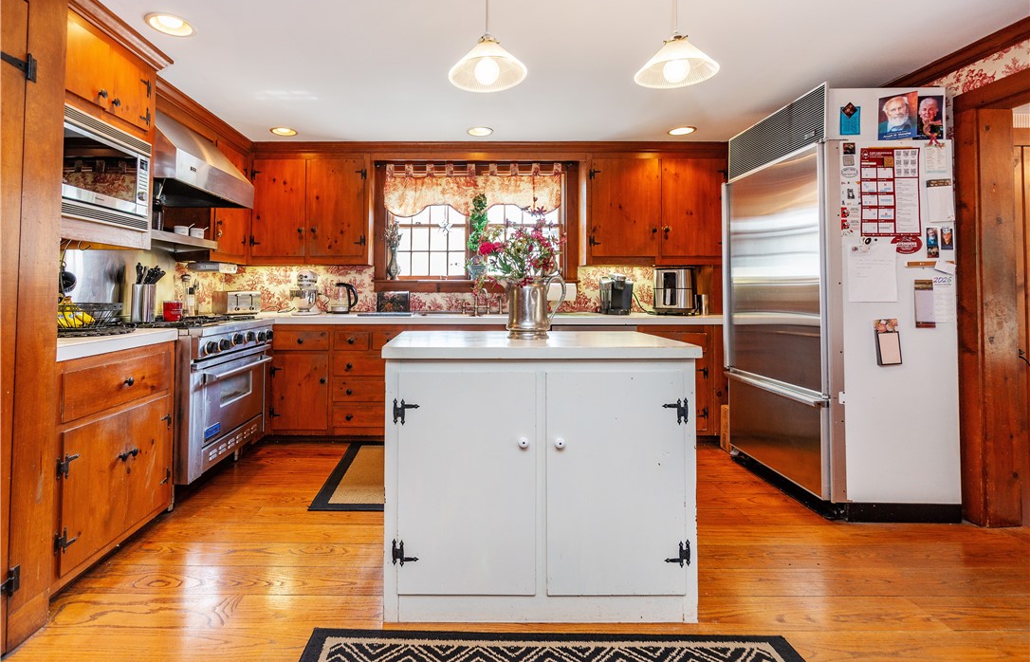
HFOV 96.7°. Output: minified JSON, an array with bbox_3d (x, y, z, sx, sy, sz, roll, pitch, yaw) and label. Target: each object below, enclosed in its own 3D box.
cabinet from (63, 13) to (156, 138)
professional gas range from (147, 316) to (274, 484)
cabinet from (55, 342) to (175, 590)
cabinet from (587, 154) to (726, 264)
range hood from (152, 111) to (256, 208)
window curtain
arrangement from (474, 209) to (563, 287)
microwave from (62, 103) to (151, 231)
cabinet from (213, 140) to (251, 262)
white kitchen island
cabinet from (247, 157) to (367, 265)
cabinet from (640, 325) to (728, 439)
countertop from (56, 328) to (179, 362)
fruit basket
[{"bbox_3d":[-2.020,-1.080,1.925,0.500,0.340,0.680,0,3,-6],"label":"cabinet"},{"bbox_3d":[-2.065,0.375,2.800,0.700,0.930,0.910,0,3,-6],"label":"professional gas range"},{"bbox_3d":[-1.995,0.495,1.950,0.580,0.860,0.740,0,3,-6],"label":"cabinet"},{"bbox_3d":[1.115,-0.965,3.730,1.100,0.870,0.310,0,3,-2],"label":"cabinet"},{"bbox_3d":[-1.988,-0.991,2.630,0.600,0.440,0.820,0,2,-6],"label":"range hood"},{"bbox_3d":[-0.350,-1.170,3.820,1.490,0.440,0.070,0,3,-2],"label":"window curtain"},{"bbox_3d":[0.022,-0.321,1.770,0.330,0.285,0.290,0,2,0],"label":"arrangement"},{"bbox_3d":[-1.886,-0.647,1.890,0.400,0.405,0.530,0,2,-6],"label":"microwave"},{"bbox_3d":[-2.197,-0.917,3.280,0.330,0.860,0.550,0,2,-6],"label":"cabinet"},{"bbox_3d":[0.075,0.508,1.800,1.040,0.880,0.560,0,3,-2],"label":"white kitchen island"},{"bbox_3d":[-1.616,-0.955,3.715,0.934,0.860,0.330,0,2,-2],"label":"cabinet"},{"bbox_3d":[1.147,0.336,3.540,0.610,0.800,0.600,0,2,-2],"label":"cabinet"},{"bbox_3d":[-2.000,0.047,1.950,0.630,0.050,0.760,0,3,-6],"label":"countertop"},{"bbox_3d":[-1.862,-0.062,1.980,0.290,0.110,0.290,0,2,-6],"label":"fruit basket"}]

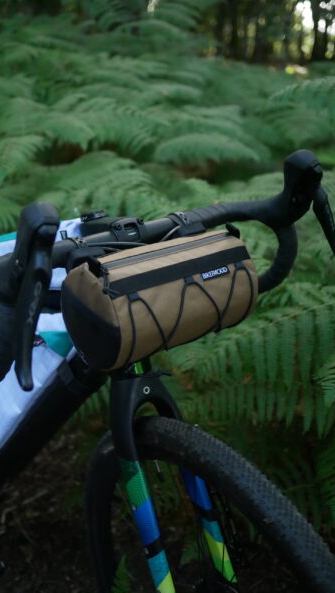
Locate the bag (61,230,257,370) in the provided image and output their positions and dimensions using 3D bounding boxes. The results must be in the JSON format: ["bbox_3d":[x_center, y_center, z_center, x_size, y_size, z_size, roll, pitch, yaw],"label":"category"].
[{"bbox_3d":[-0.009,-0.001,0.891,0.222,0.135,0.135,-18,27,-34],"label":"bag"}]

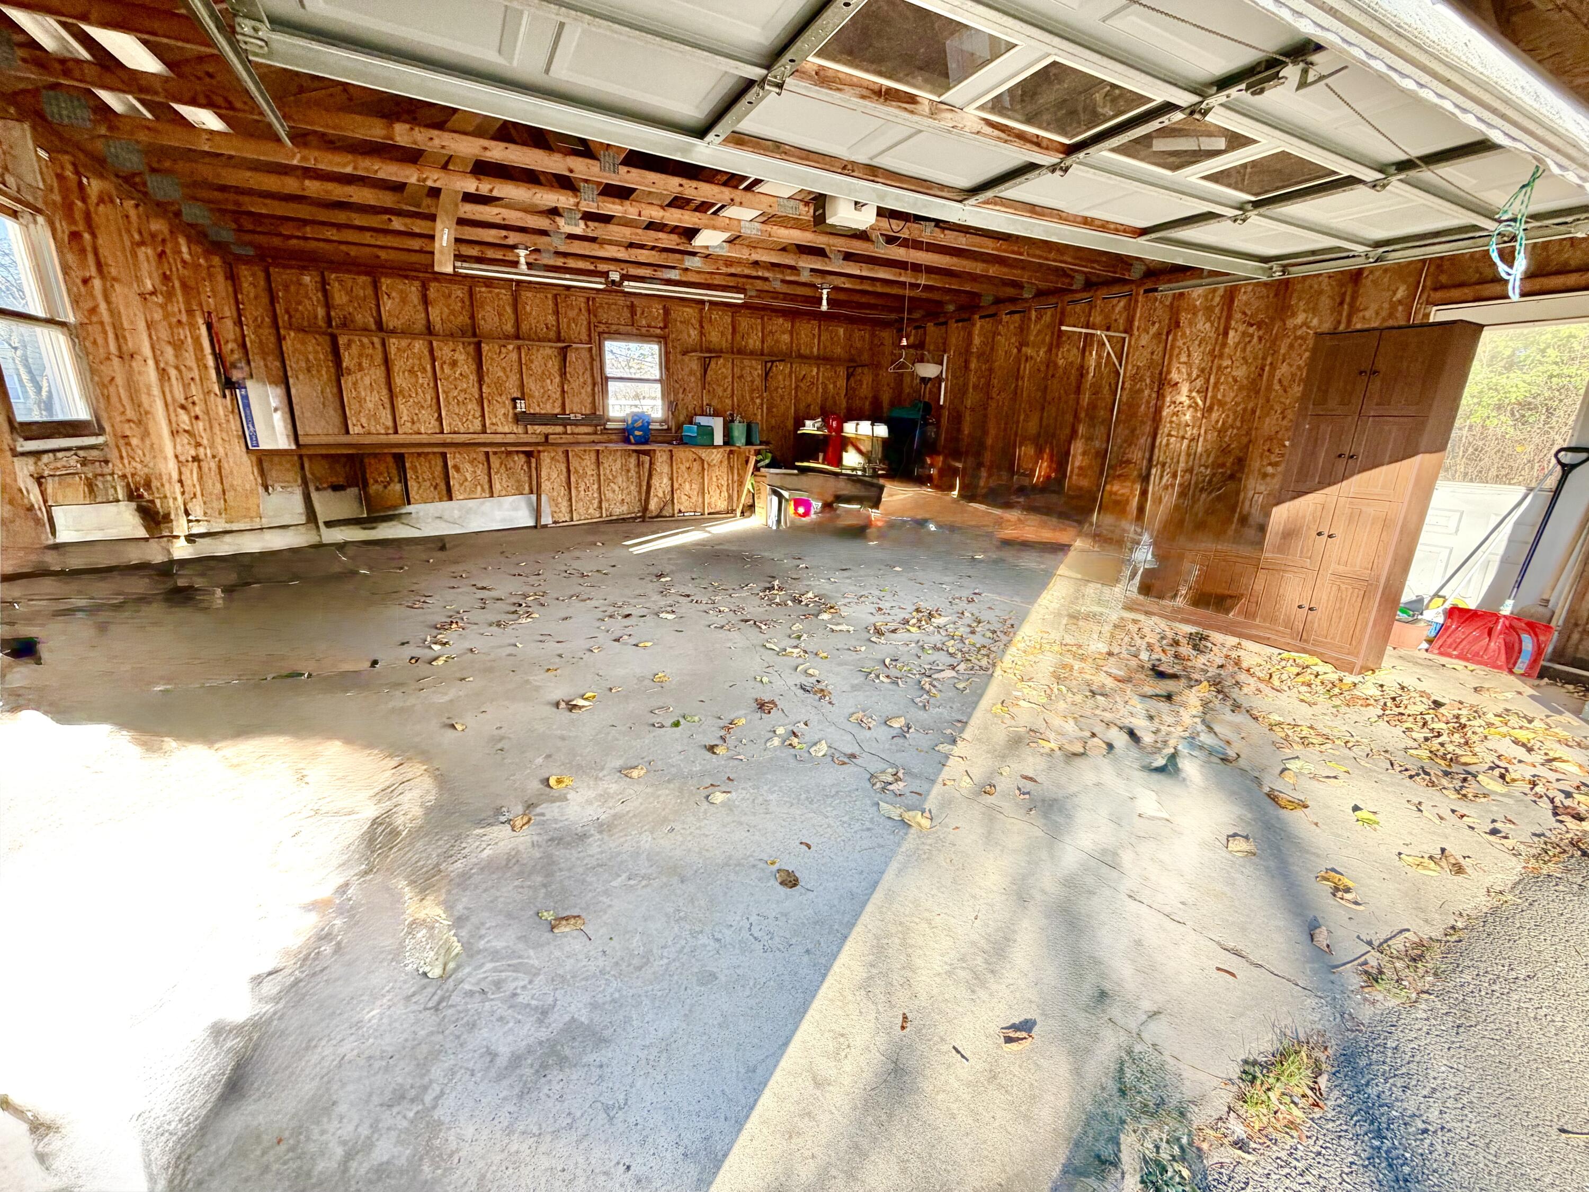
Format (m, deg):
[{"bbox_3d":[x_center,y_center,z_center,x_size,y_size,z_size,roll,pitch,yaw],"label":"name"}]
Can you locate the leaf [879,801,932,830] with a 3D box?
[{"bbox_3d":[0.394,0.779,2.305,0.215,0.030,0.090,12,20,32],"label":"leaf"}]

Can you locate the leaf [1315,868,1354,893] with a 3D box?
[{"bbox_3d":[1.695,0.889,2.020,0.100,0.033,0.060,9,18,25],"label":"leaf"}]

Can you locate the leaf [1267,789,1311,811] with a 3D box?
[{"bbox_3d":[1.846,0.771,2.422,0.065,0.035,0.125,-4,17,-19],"label":"leaf"}]

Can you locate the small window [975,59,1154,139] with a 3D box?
[{"bbox_3d":[0.840,-1.528,2.002,0.465,0.030,0.345,-8,19,-28],"label":"small window"}]

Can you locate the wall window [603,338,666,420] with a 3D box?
[{"bbox_3d":[-1.873,-2.539,7.594,0.740,0.940,0.080,-8,19,-28],"label":"wall window"}]

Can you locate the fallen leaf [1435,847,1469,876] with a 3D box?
[{"bbox_3d":[2.127,0.875,2.087,0.095,0.045,0.070,13,20,34],"label":"fallen leaf"}]

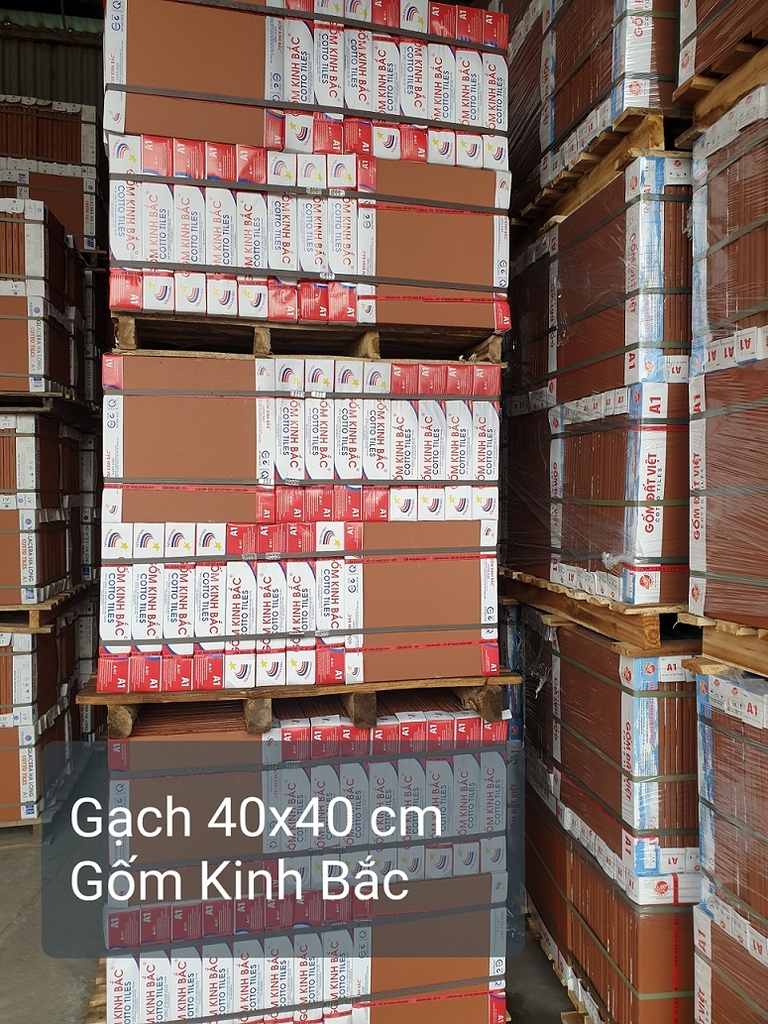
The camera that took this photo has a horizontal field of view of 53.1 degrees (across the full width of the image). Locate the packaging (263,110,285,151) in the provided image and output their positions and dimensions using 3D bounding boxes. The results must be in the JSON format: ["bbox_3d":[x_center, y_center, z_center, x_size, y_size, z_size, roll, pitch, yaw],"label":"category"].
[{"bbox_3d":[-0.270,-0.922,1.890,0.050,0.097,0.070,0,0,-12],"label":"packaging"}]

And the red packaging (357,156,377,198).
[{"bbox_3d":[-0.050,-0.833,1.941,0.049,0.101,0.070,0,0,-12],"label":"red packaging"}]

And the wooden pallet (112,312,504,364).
[{"bbox_3d":[-0.256,-0.425,2.389,0.981,0.097,0.950,0,0,-11],"label":"wooden pallet"}]

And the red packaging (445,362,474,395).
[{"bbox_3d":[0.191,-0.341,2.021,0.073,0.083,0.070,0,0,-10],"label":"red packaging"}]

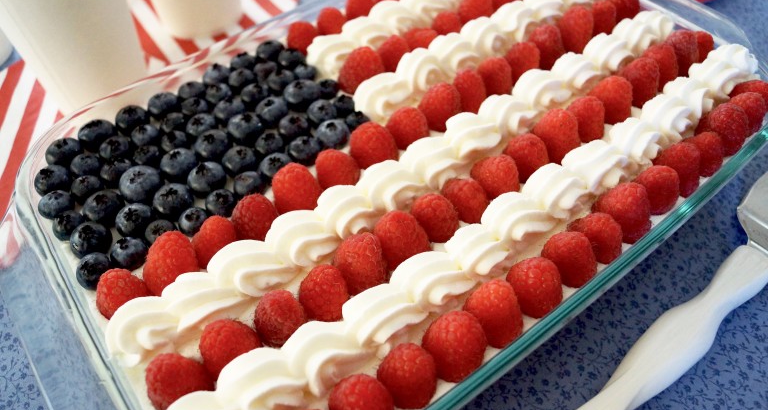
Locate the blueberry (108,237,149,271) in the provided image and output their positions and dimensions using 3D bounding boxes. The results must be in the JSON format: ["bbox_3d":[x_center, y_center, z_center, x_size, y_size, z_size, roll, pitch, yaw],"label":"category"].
[{"bbox_3d":[-0.108,0.020,0.243,0.015,0.013,0.015,-1,54,1],"label":"blueberry"}]

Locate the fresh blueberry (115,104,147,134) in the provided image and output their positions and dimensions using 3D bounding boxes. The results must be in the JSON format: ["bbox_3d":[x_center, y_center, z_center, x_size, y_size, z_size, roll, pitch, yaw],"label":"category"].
[{"bbox_3d":[-0.122,-0.042,0.280,0.015,0.012,0.015,-29,57,-17],"label":"fresh blueberry"}]

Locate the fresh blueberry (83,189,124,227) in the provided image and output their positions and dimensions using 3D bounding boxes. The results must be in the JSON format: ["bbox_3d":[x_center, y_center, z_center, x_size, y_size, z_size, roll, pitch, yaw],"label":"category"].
[{"bbox_3d":[-0.126,0.000,0.258,0.016,0.014,0.016,-1,54,1],"label":"fresh blueberry"}]

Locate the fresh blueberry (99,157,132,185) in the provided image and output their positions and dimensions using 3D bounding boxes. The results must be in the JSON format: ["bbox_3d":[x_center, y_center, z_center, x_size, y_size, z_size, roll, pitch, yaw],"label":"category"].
[{"bbox_3d":[-0.121,-0.015,0.259,0.013,0.011,0.013,-1,54,2],"label":"fresh blueberry"}]

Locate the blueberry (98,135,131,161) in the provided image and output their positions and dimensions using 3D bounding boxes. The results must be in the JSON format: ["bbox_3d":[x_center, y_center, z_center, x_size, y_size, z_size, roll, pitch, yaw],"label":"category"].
[{"bbox_3d":[-0.124,-0.025,0.267,0.014,0.011,0.014,-32,59,-19],"label":"blueberry"}]

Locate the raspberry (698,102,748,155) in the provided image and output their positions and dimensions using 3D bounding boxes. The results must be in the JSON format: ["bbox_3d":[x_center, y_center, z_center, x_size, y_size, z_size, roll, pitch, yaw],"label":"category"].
[{"bbox_3d":[0.151,-0.034,0.256,0.020,0.023,0.020,-32,58,-20],"label":"raspberry"}]

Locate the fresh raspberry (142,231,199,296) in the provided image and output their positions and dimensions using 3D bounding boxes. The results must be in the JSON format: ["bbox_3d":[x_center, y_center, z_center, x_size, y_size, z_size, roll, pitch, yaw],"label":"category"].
[{"bbox_3d":[-0.083,0.021,0.223,0.021,0.022,0.021,-2,53,2],"label":"fresh raspberry"}]

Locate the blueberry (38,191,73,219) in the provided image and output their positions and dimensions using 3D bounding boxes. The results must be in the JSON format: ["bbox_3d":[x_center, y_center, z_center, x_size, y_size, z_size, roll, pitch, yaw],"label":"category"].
[{"bbox_3d":[-0.148,0.000,0.259,0.014,0.011,0.014,-32,58,-19],"label":"blueberry"}]

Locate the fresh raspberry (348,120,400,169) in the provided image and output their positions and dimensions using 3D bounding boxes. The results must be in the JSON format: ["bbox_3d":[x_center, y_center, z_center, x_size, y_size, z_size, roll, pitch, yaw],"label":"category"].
[{"bbox_3d":[-0.005,-0.028,0.269,0.022,0.023,0.022,-1,54,1],"label":"fresh raspberry"}]

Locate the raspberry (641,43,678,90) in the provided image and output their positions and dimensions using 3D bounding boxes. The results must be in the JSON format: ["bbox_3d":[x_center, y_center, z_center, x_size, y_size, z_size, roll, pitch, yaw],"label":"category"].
[{"bbox_3d":[0.142,-0.072,0.297,0.018,0.022,0.018,-2,53,3],"label":"raspberry"}]

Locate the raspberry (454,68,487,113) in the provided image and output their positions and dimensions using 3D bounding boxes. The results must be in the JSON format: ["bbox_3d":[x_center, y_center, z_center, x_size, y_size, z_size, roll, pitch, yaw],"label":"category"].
[{"bbox_3d":[0.042,-0.054,0.281,0.018,0.022,0.018,-3,53,4],"label":"raspberry"}]

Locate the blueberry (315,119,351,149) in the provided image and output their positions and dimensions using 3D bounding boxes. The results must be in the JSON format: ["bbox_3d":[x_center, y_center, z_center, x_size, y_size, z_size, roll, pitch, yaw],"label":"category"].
[{"bbox_3d":[-0.025,-0.034,0.277,0.017,0.013,0.017,-2,52,3],"label":"blueberry"}]

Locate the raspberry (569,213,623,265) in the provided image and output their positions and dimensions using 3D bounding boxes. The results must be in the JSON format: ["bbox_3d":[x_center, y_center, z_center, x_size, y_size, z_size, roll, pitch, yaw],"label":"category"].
[{"bbox_3d":[0.087,0.013,0.236,0.021,0.022,0.021,-1,54,1],"label":"raspberry"}]

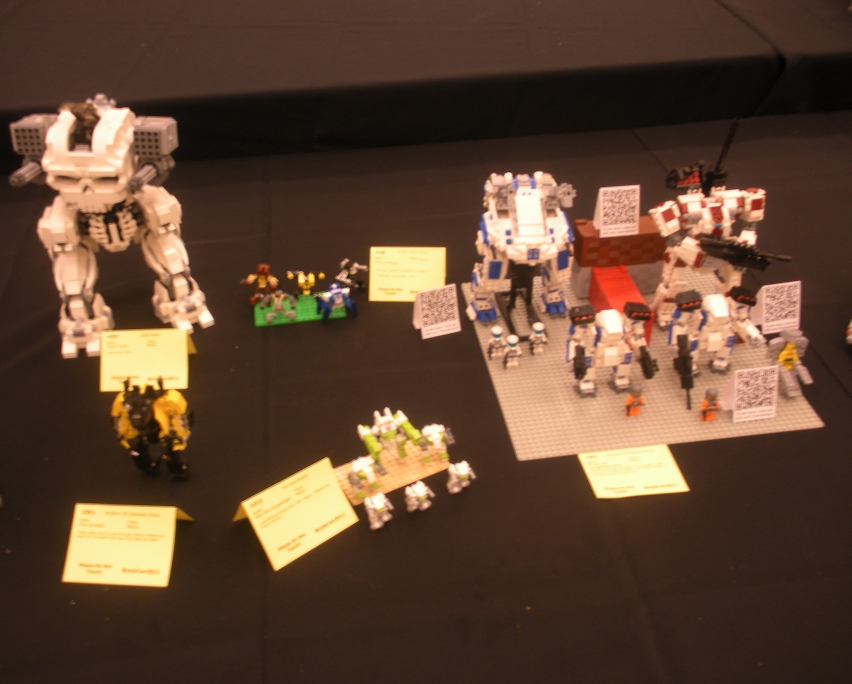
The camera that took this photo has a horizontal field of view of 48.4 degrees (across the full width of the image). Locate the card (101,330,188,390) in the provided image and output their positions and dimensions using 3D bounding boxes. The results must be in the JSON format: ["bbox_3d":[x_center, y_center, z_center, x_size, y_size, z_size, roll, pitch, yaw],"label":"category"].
[{"bbox_3d":[-0.365,0.018,1.238,0.109,0.055,0.073,-2,37,-2],"label":"card"}]

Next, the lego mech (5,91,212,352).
[{"bbox_3d":[-0.405,-0.154,1.253,0.222,0.312,0.155,-2,37,-2],"label":"lego mech"}]

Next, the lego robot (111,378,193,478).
[{"bbox_3d":[-0.312,0.092,1.086,0.090,0.120,0.068,3,37,5],"label":"lego robot"}]

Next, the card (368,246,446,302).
[{"bbox_3d":[-0.026,-0.104,1.394,0.109,0.056,0.080,1,37,2],"label":"card"}]

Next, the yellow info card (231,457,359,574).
[{"bbox_3d":[-0.142,0.176,1.027,0.109,0.055,0.087,-26,44,-30],"label":"yellow info card"}]

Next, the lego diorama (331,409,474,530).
[{"bbox_3d":[-0.030,0.124,1.067,0.139,0.086,0.105,-19,41,-22],"label":"lego diorama"}]

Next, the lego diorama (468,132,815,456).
[{"bbox_3d":[0.270,-0.101,1.206,0.392,0.272,0.386,-6,37,-6],"label":"lego diorama"}]

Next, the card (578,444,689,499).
[{"bbox_3d":[0.239,0.149,1.096,0.108,0.008,0.078,-5,37,-5],"label":"card"}]

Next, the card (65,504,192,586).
[{"bbox_3d":[-0.317,0.203,0.999,0.109,0.049,0.092,2,37,3],"label":"card"}]

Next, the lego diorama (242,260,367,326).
[{"bbox_3d":[-0.173,-0.074,1.349,0.165,0.065,0.076,-6,37,-6],"label":"lego diorama"}]

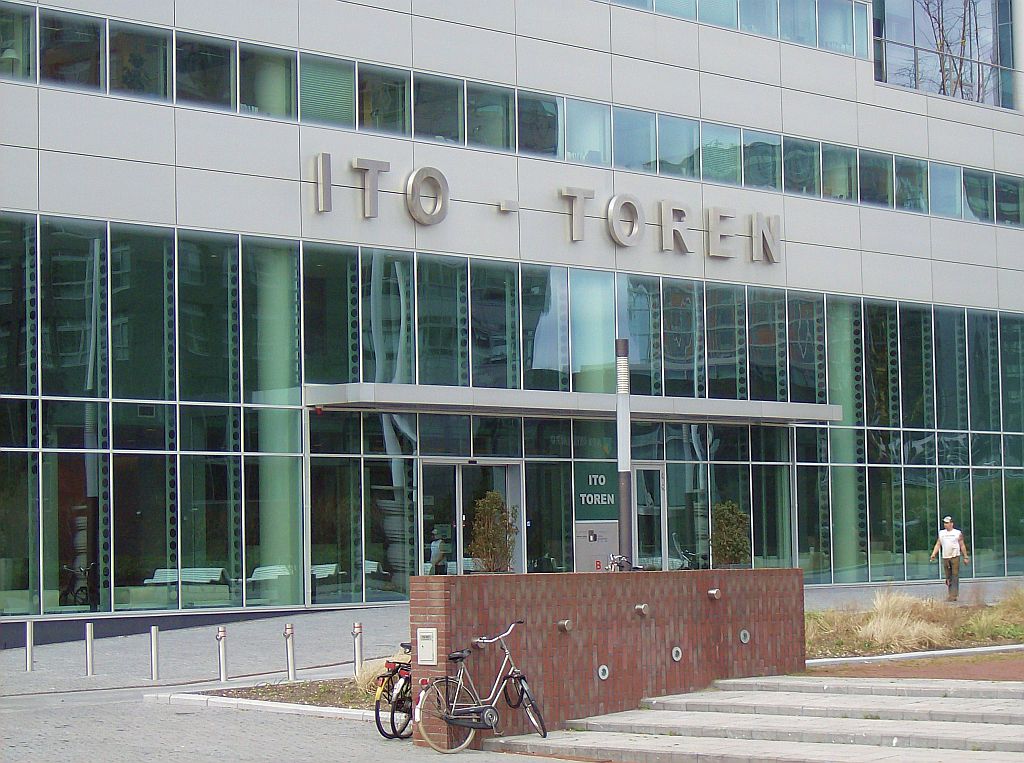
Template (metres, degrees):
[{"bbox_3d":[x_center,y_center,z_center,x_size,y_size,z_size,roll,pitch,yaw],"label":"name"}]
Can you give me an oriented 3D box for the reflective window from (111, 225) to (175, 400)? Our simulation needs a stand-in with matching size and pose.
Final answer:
[{"bbox_3d":[-7.093,-1.307,48.331,0.100,3.358,1.548,-5,-5,43],"label":"reflective window"}]

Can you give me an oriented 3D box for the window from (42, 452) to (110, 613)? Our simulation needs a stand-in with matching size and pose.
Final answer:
[{"bbox_3d":[-7.489,2.590,43.196,0.100,2.726,1.450,-5,-5,43],"label":"window"}]

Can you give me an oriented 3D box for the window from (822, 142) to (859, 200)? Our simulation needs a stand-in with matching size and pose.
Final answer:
[{"bbox_3d":[8.520,-5.372,65.191,0.100,1.468,1.548,-5,-5,43],"label":"window"}]

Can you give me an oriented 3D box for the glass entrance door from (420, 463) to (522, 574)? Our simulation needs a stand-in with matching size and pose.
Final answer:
[{"bbox_3d":[-0.770,2.974,50.250,0.150,2.694,2.900,-5,-5,43],"label":"glass entrance door"}]

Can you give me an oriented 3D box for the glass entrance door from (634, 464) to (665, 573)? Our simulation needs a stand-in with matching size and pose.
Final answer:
[{"bbox_3d":[3.228,3.444,58.840,0.120,3.017,1.220,-5,-5,43],"label":"glass entrance door"}]

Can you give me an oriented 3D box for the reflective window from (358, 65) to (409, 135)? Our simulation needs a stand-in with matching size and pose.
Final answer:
[{"bbox_3d":[-2.698,-5.944,53.379,0.100,1.468,1.548,-5,-5,43],"label":"reflective window"}]

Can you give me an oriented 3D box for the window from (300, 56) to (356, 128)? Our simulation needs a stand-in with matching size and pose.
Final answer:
[{"bbox_3d":[-3.819,-6.002,52.198,0.100,1.468,1.548,-5,-5,43],"label":"window"}]

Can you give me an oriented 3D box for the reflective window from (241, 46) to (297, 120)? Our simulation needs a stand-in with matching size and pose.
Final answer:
[{"bbox_3d":[-4.746,-5.823,48.794,0.100,1.410,1.482,-5,-5,43],"label":"reflective window"}]

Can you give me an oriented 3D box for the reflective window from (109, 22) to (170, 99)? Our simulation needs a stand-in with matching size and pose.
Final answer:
[{"bbox_3d":[-6.613,-5.711,44.836,0.100,1.309,1.450,-5,-5,43],"label":"reflective window"}]

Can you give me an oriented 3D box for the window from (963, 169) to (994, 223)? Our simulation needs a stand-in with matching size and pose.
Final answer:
[{"bbox_3d":[12.449,-4.948,66.864,0.100,1.410,1.482,-5,-5,43],"label":"window"}]

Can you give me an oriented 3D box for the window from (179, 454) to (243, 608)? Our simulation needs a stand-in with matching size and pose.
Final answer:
[{"bbox_3d":[-5.657,2.835,47.086,0.100,2.856,1.482,-5,-5,43],"label":"window"}]

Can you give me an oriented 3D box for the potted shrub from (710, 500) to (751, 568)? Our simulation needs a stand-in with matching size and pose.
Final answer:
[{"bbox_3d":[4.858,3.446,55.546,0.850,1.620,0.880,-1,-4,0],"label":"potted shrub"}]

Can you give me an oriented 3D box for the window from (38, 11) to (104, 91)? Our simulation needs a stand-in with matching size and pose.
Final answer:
[{"bbox_3d":[-7.646,-5.763,43.751,0.100,1.309,1.450,-5,-5,43],"label":"window"}]

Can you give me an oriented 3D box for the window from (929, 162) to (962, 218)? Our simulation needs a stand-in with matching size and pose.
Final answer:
[{"bbox_3d":[11.375,-5.003,65.735,0.100,1.410,1.482,-5,-5,43],"label":"window"}]

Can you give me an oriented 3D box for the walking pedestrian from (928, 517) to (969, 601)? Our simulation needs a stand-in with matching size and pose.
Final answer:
[{"bbox_3d":[9.283,3.759,53.259,0.800,1.789,0.550,-3,-4,22],"label":"walking pedestrian"}]

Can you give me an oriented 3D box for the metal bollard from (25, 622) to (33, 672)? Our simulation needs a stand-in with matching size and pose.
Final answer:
[{"bbox_3d":[-7.589,4.162,39.426,0.100,0.796,0.100,-1,-4,0],"label":"metal bollard"}]

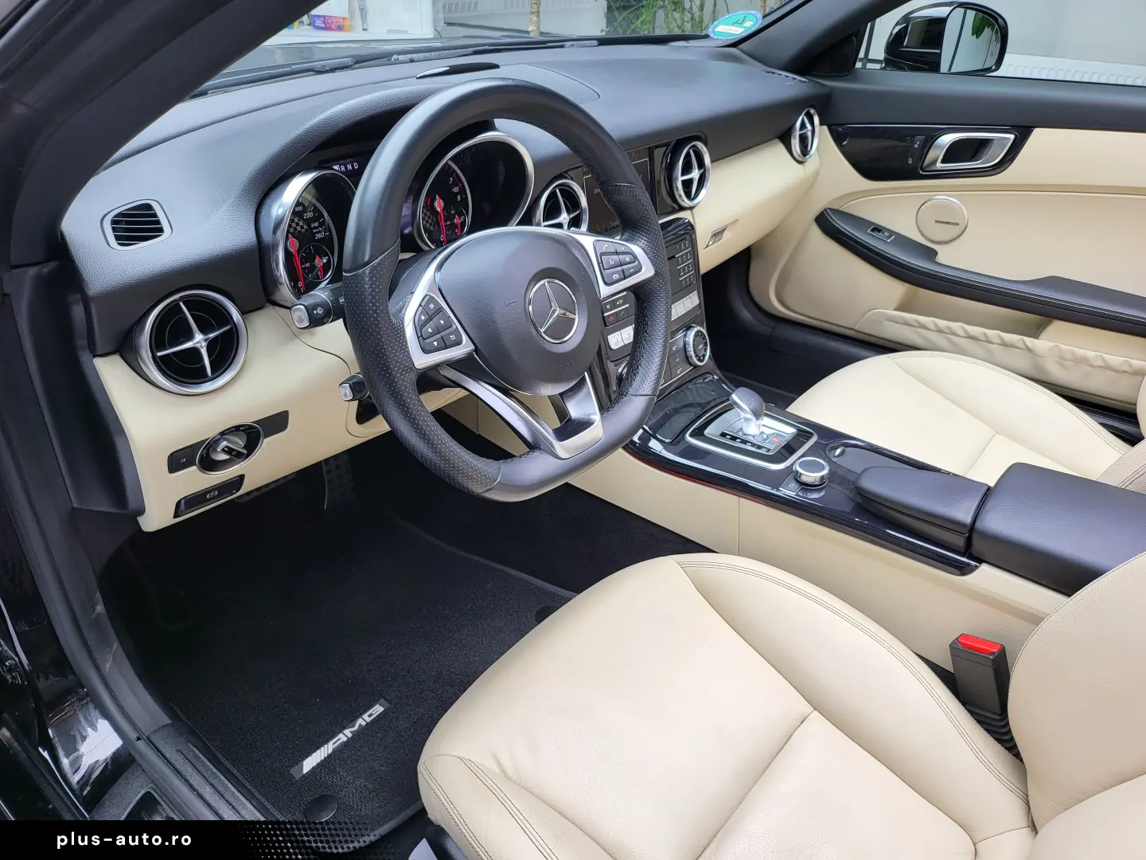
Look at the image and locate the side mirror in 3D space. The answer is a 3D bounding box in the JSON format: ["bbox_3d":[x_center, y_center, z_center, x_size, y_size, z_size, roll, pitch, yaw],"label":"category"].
[{"bbox_3d":[0.715,-0.744,1.526,0.220,0.135,0.150,-24,41,-31],"label":"side mirror"}]

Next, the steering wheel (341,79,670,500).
[{"bbox_3d":[-0.050,-0.129,0.739,0.370,0.360,0.110,-29,23,-38],"label":"steering wheel"}]

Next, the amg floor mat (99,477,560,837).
[{"bbox_3d":[-0.329,0.259,1.199,0.660,0.050,0.510,28,43,35],"label":"amg floor mat"}]

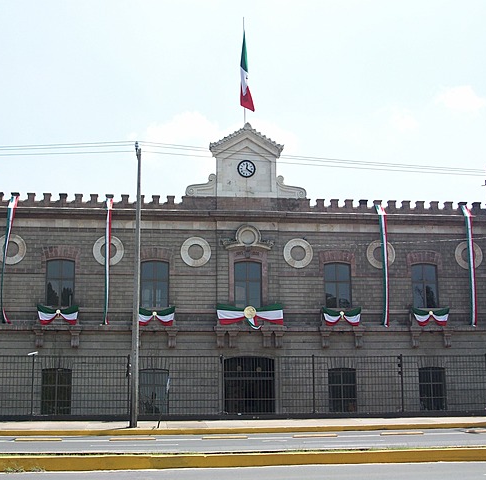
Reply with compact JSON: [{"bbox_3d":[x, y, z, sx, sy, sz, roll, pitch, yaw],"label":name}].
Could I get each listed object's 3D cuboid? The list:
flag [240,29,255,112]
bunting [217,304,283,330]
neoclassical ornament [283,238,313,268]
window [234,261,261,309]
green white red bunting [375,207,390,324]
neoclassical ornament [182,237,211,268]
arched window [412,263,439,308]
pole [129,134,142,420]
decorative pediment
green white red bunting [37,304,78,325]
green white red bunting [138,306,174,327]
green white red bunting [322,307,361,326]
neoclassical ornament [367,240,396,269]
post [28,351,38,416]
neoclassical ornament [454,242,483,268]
[{"bbox_3d":[0.303,-10.894,49.999,0.960,5.552,0.700,1,-11,-7],"label":"flag"},{"bbox_3d":[0.422,4.286,43.670,3.741,1.544,0.300,1,-10,-7],"label":"bunting"},{"bbox_3d":[2.634,0.661,36.682,1.463,1.433,0.200,1,-10,-7],"label":"neoclassical ornament"},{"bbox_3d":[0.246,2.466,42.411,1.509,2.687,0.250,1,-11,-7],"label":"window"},{"bbox_3d":[8.301,1.498,46.280,0.552,7.299,0.450,1,-11,-7],"label":"green white red bunting"},{"bbox_3d":[-2.559,0.647,42.552,1.630,1.630,0.200,1,-11,-7],"label":"neoclassical ornament"},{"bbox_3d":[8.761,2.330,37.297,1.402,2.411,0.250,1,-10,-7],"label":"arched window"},{"bbox_3d":[-4.318,1.629,31.515,0.272,11.655,0.260,1,-11,-7],"label":"pole"},{"bbox_3d":[0.118,-4.527,44.672,6.756,3.964,1.200,1,-10,-7],"label":"decorative pediment"},{"bbox_3d":[-9.528,3.873,40.122,2.095,1.056,0.250,1,-11,-7],"label":"green white red bunting"},{"bbox_3d":[-4.594,4.005,40.676,2.102,1.018,0.250,1,-11,-7],"label":"green white red bunting"},{"bbox_3d":[5.318,4.143,41.814,2.112,1.046,0.250,1,-11,-7],"label":"green white red bunting"},{"bbox_3d":[7.699,0.837,43.347,1.649,1.611,0.200,1,-11,-7],"label":"neoclassical ornament"},{"bbox_3d":[-10.156,6.924,37.403,0.471,3.079,0.400,1,-11,-7],"label":"post"},{"bbox_3d":[12.949,0.876,44.451,1.630,1.630,0.200,1,-11,-7],"label":"neoclassical ornament"}]

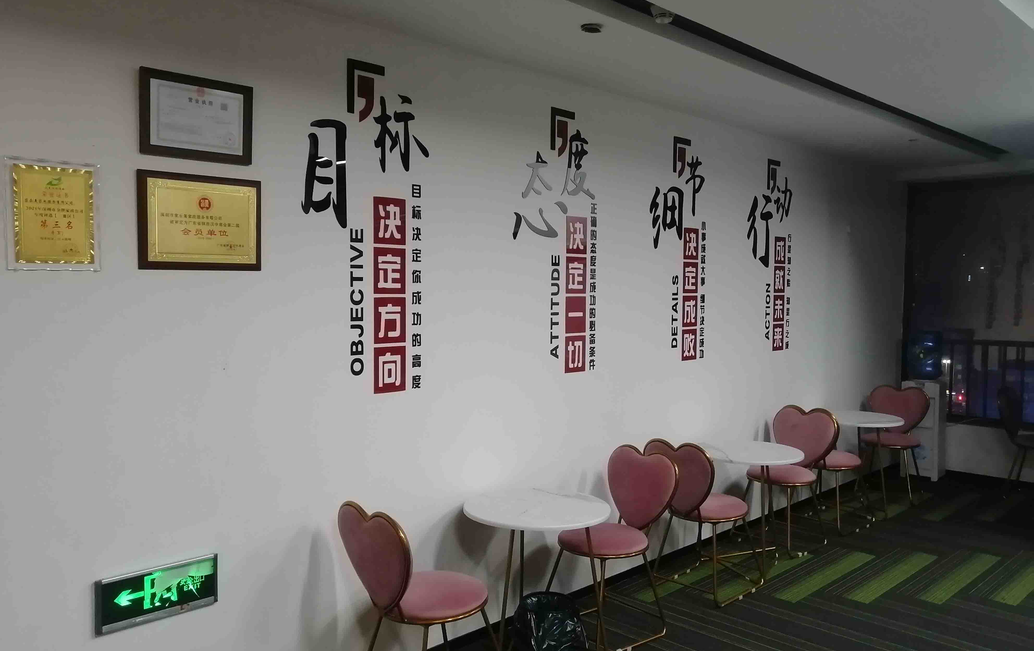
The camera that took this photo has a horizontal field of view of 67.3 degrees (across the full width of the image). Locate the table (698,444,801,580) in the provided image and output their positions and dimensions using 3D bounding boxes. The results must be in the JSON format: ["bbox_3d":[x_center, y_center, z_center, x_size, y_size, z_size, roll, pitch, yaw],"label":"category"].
[{"bbox_3d":[1.284,1.013,4.327,0.590,0.640,0.590,0,3,0],"label":"table"}]

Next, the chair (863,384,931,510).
[{"bbox_3d":[2.803,0.876,5.822,0.420,0.810,0.510,2,3,37],"label":"chair"}]

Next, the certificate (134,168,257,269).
[{"bbox_3d":[-1.002,-0.325,2.469,0.390,0.298,0.020,-2,4,-44],"label":"certificate"}]

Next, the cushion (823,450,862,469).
[{"bbox_3d":[2.055,0.874,5.129,0.425,0.055,0.425,-2,4,-44],"label":"cushion"}]

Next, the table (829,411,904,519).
[{"bbox_3d":[2.337,0.970,5.354,0.600,0.661,0.600,-2,4,-44],"label":"table"}]

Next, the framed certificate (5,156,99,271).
[{"bbox_3d":[-1.302,-0.307,2.184,0.232,0.305,0.020,-2,4,-44],"label":"framed certificate"}]

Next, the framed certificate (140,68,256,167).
[{"bbox_3d":[-1.005,-0.650,2.446,0.350,0.256,0.022,-2,4,-44],"label":"framed certificate"}]

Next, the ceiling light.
[{"bbox_3d":[0.558,-1.196,2.980,0.105,0.055,0.105,0,3,0],"label":"ceiling light"}]

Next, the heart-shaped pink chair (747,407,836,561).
[{"bbox_3d":[1.629,0.921,4.721,0.510,0.810,0.420,-2,3,-43],"label":"heart-shaped pink chair"}]

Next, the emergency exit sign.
[{"bbox_3d":[-1.122,0.833,2.430,0.364,0.163,0.028,-2,4,-44],"label":"emergency exit sign"}]

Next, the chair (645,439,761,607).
[{"bbox_3d":[0.958,0.954,3.996,0.565,0.786,0.430,-2,4,-44],"label":"chair"}]

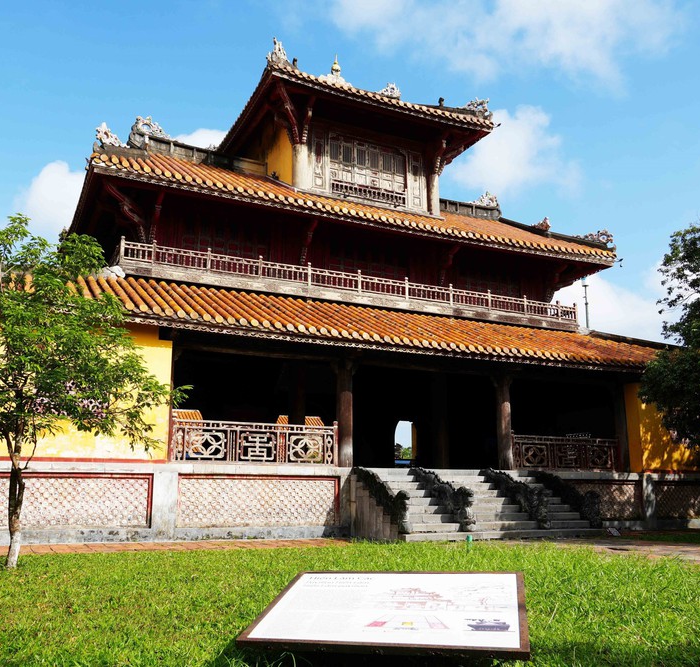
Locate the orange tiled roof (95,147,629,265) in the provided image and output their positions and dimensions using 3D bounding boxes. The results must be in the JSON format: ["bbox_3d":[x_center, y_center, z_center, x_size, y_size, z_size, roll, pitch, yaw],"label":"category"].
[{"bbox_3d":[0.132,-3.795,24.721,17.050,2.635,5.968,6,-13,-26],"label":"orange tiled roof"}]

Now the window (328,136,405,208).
[{"bbox_3d":[0.630,-5.286,24.382,2.800,2.120,0.200,6,-14,-25],"label":"window"}]

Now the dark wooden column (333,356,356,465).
[{"bbox_3d":[-0.102,1.980,18.587,0.390,2.760,0.390,6,-14,-25],"label":"dark wooden column"}]

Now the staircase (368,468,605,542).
[{"bbox_3d":[2.922,3.950,17.507,5.200,1.600,2.500,6,-14,-25],"label":"staircase"}]

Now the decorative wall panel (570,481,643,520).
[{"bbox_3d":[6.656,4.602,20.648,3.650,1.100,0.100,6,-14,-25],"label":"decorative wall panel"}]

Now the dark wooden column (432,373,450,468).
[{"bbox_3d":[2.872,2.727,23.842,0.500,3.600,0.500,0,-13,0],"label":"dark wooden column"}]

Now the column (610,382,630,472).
[{"bbox_3d":[8.106,2.832,22.398,0.390,2.740,0.390,6,-14,-25],"label":"column"}]

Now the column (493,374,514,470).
[{"bbox_3d":[4.269,2.458,20.611,0.390,2.700,0.390,6,-14,-25],"label":"column"}]

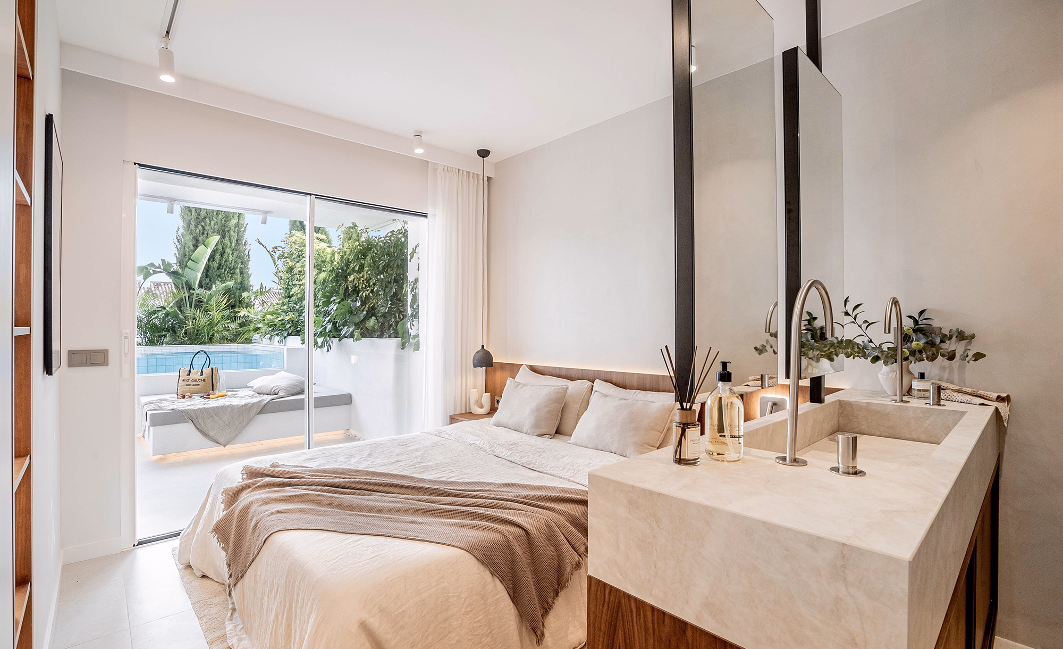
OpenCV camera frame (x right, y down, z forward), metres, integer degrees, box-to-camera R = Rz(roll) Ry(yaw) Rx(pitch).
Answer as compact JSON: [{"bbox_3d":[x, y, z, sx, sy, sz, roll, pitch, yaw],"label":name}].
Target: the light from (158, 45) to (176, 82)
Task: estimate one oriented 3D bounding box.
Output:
[{"bbox_3d":[-1.690,-1.218,2.200,0.060,0.155,0.060,0,0,-41],"label":"light"}]

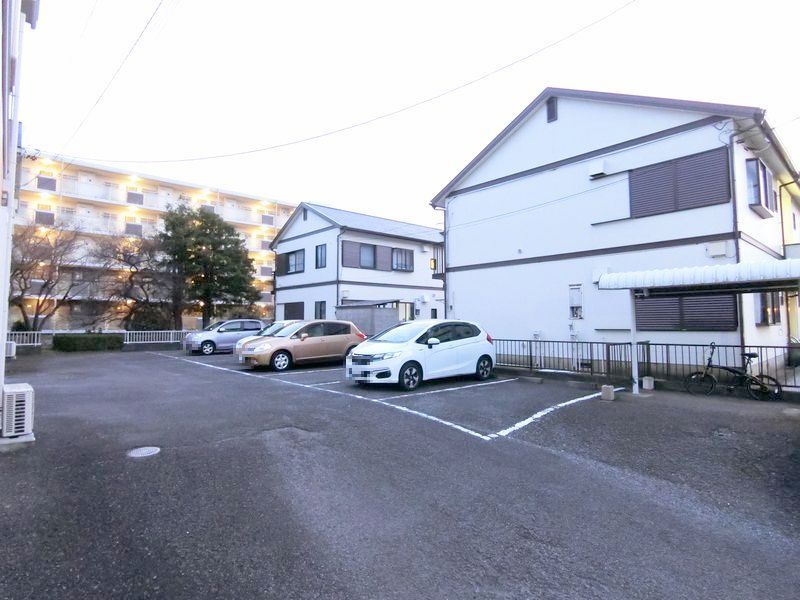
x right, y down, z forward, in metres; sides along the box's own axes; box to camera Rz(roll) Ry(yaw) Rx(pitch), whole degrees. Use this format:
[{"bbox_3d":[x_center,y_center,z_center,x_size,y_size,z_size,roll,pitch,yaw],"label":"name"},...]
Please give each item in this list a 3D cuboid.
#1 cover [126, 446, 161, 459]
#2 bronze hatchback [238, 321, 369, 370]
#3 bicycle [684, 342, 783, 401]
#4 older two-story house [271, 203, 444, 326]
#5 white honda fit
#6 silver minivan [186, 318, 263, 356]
[{"bbox_3d":[-2.945,1.759,5.041,0.370,0.030,0.370,0,-3,0],"label":"cover"},{"bbox_3d":[-3.163,1.461,14.765,4.230,1.530,1.710,2,-4,-39],"label":"bronze hatchback"},{"bbox_3d":[6.277,1.310,8.324,1.450,1.040,0.500,-2,-3,31],"label":"bicycle"},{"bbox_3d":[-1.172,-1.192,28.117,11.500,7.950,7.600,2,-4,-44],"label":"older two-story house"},{"bbox_3d":[0.567,1.233,10.672,3.990,1.520,1.710,2,-4,-41],"label":"white honda fit"},{"bbox_3d":[-8.363,1.813,21.359,3.900,1.560,1.690,2,-4,-39],"label":"silver minivan"}]

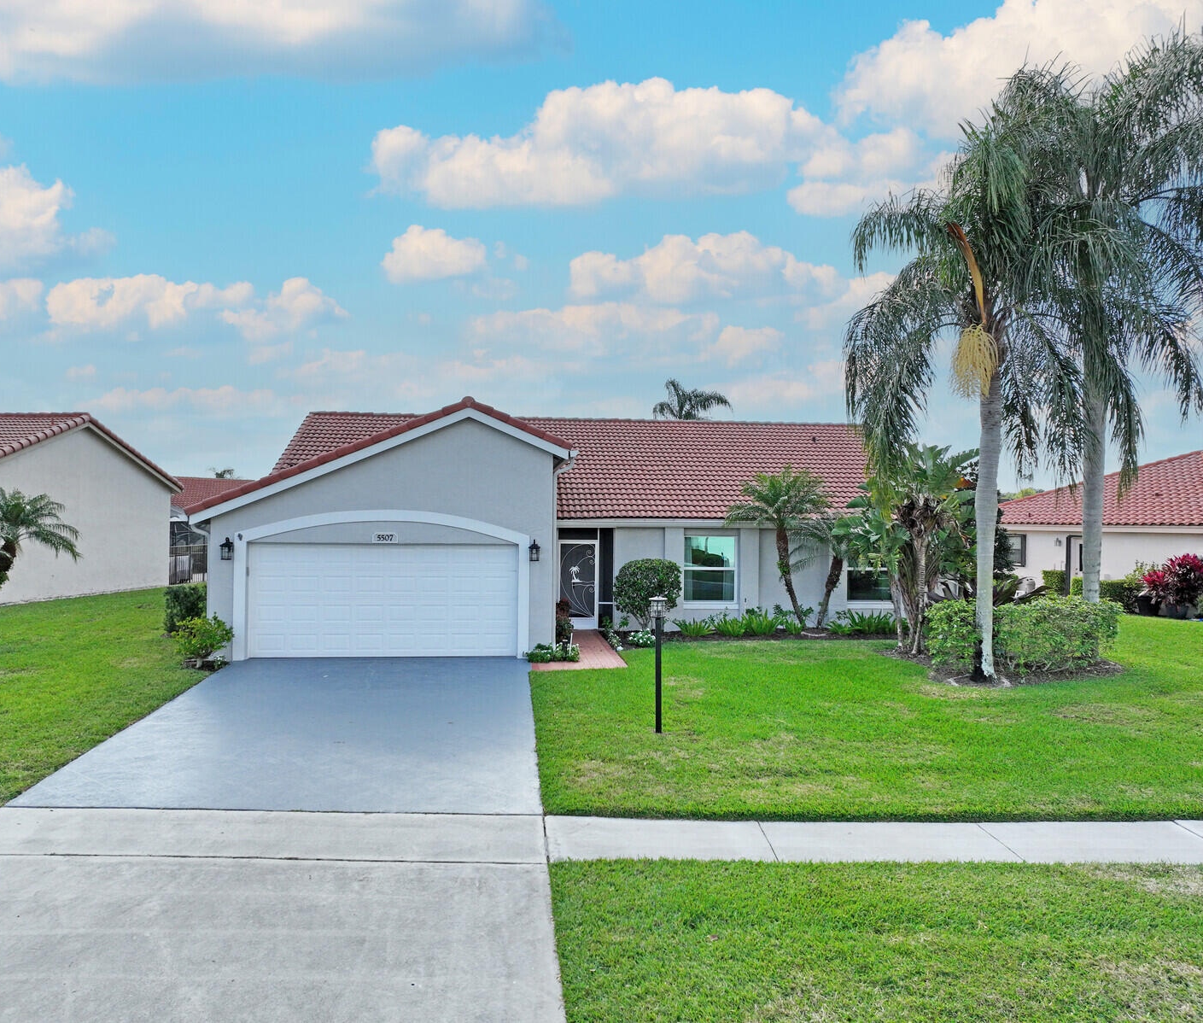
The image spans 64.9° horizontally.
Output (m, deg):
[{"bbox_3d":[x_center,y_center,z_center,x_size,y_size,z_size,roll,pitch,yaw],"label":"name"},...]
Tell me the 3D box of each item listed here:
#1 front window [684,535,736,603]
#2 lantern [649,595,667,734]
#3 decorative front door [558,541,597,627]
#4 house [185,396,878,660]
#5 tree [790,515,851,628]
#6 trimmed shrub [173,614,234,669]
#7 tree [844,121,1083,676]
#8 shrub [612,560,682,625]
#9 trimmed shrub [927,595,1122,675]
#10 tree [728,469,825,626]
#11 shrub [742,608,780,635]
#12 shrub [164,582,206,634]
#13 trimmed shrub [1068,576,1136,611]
[{"bbox_3d":[2.529,1.339,22.000,1.240,1.580,0.120,0,0,-6],"label":"front window"},{"bbox_3d":[0.753,2.031,12.600,0.240,1.850,0.240,0,0,-6],"label":"lantern"},{"bbox_3d":[-0.560,1.734,22.501,0.940,2.070,0.070,1,-1,-6],"label":"decorative front door"},{"bbox_3d":[0.223,-0.052,26.535,17.600,5.950,18.300,1,-1,-6],"label":"house"},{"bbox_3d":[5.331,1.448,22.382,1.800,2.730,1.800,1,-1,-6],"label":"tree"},{"bbox_3d":[-6.979,2.274,16.600,1.000,0.960,0.950,0,0,-6],"label":"trimmed shrub"},{"bbox_3d":[6.293,-1.917,16.287,4.100,9.450,4.100,1,-1,-6],"label":"tree"},{"bbox_3d":[1.008,1.851,21.050,1.500,1.600,1.400,0,0,-6],"label":"shrub"},{"bbox_3d":[7.737,2.189,17.318,3.400,1.270,1.600,1,-1,-6],"label":"trimmed shrub"},{"bbox_3d":[4.087,0.874,22.192,2.400,3.850,2.300,1,-1,-6],"label":"tree"},{"bbox_3d":[3.589,2.485,21.300,0.800,0.620,0.720,0,0,-6],"label":"shrub"},{"bbox_3d":[-9.012,2.167,21.170,1.350,1.120,1.300,1,-1,-6],"label":"shrub"},{"bbox_3d":[15.428,2.543,28.957,0.900,0.950,2.100,1,-1,-19],"label":"trimmed shrub"}]

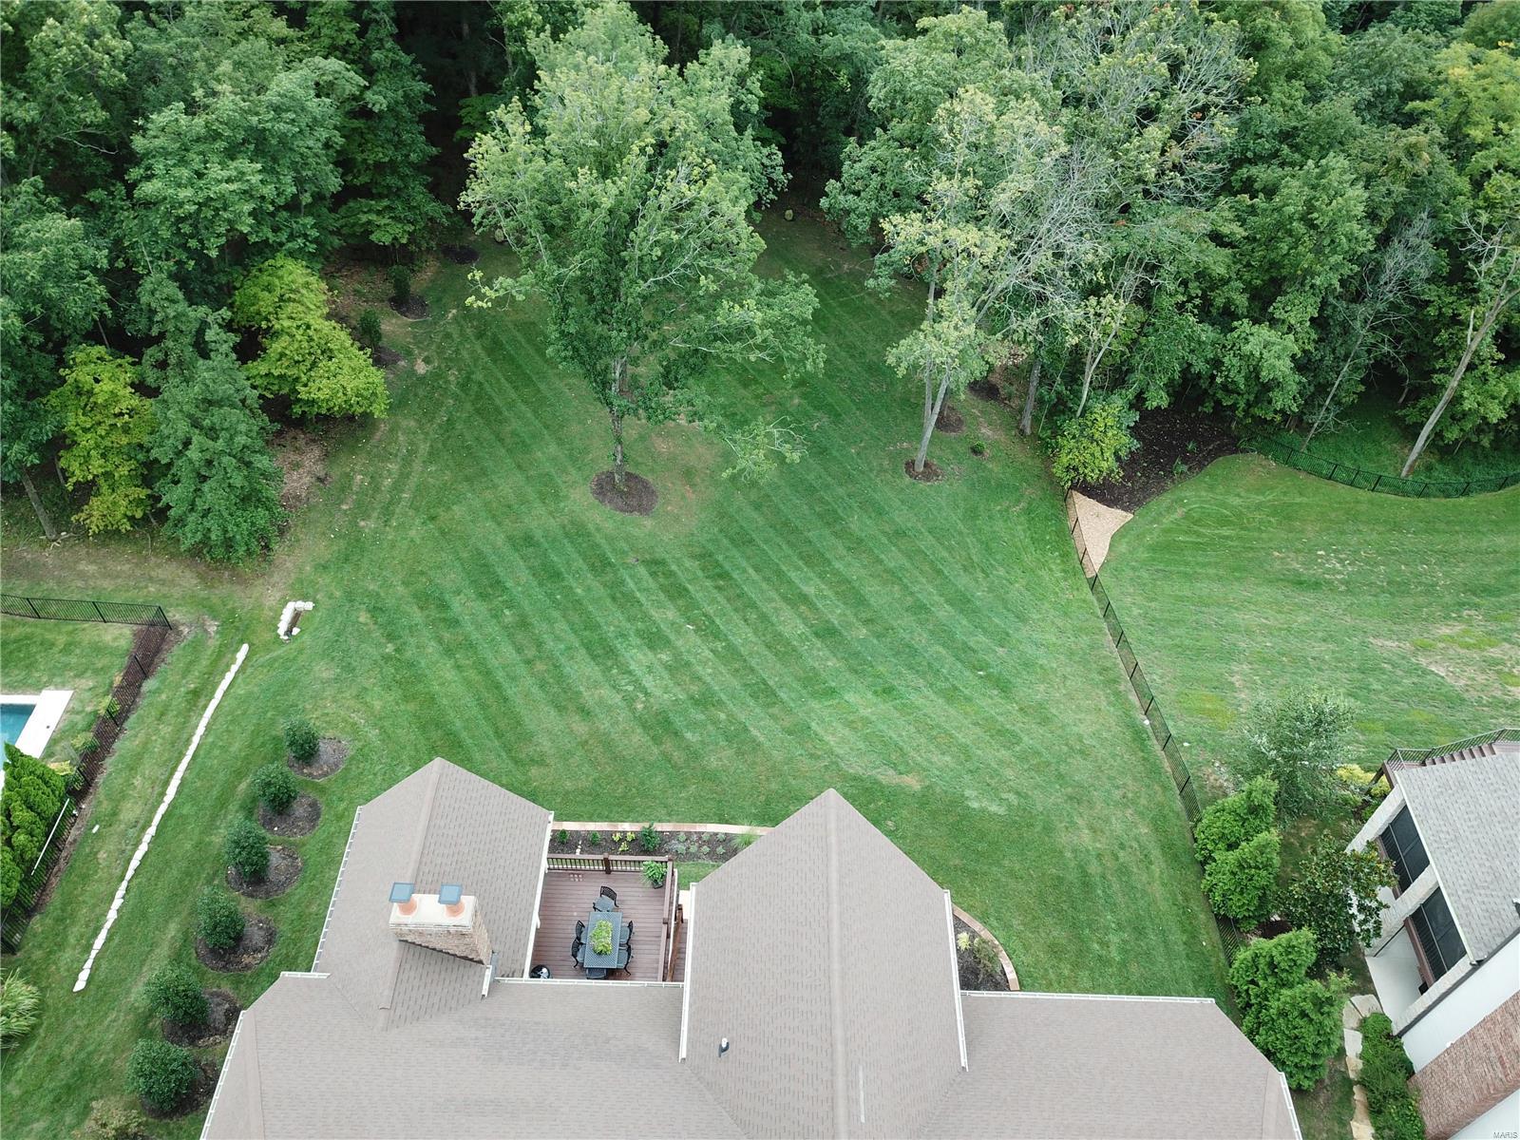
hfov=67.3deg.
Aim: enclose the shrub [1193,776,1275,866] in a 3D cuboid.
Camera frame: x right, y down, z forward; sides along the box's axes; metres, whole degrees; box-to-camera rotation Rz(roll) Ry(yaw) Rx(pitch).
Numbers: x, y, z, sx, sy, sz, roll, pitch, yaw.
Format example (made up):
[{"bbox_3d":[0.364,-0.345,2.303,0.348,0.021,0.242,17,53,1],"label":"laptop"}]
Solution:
[{"bbox_3d":[17.673,9.105,41.726,2.450,5.300,2.450,2,47,-1],"label":"shrub"}]

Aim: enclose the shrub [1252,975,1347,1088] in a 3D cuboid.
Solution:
[{"bbox_3d":[16.001,13.319,33.379,2.600,5.600,2.600,2,47,0],"label":"shrub"}]

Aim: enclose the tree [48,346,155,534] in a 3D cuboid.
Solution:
[{"bbox_3d":[-24.601,-4.787,42.808,3.700,8.000,3.700,2,47,-1],"label":"tree"}]

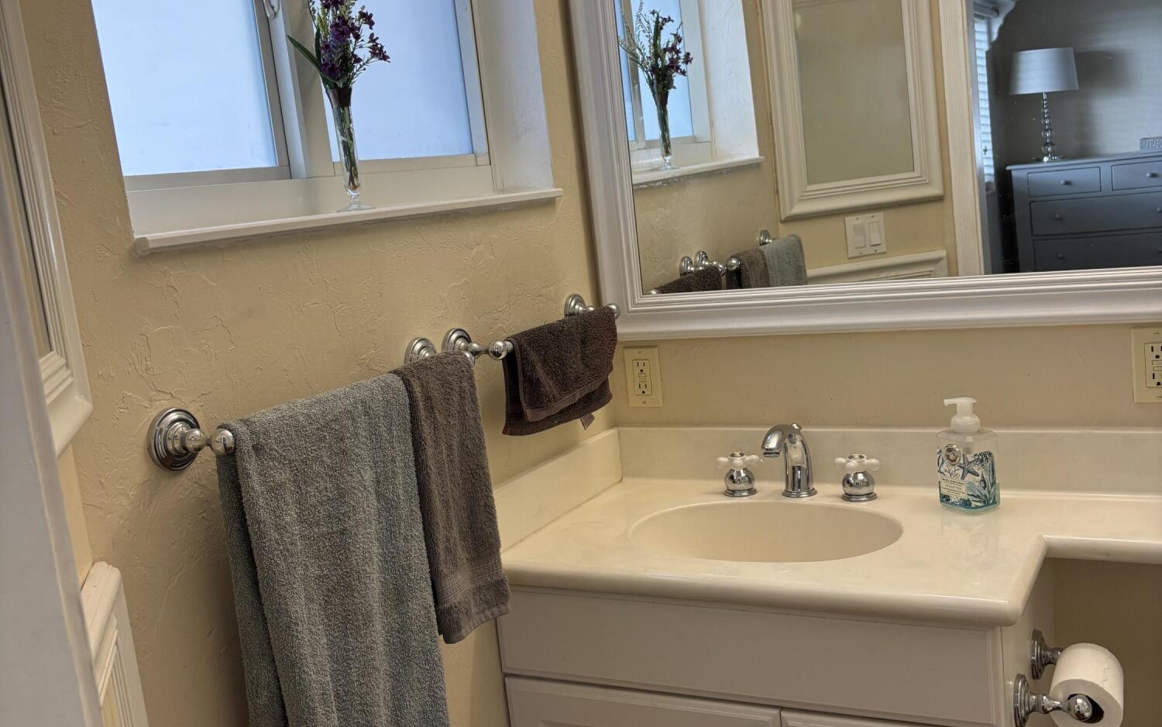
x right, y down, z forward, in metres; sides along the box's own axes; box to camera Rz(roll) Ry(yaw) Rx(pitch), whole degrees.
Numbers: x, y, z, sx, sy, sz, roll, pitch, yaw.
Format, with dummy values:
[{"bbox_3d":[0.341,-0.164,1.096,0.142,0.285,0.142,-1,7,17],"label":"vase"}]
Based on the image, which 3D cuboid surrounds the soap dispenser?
[{"bbox_3d":[0.599,0.139,1.815,0.077,0.171,0.067,-10,10,-20],"label":"soap dispenser"}]

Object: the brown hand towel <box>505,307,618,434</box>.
[{"bbox_3d":[-0.026,0.009,1.909,0.060,0.166,0.325,-1,11,29],"label":"brown hand towel"}]

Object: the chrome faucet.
[{"bbox_3d":[0.343,0.170,1.940,0.056,0.124,0.155,-1,11,29],"label":"chrome faucet"}]

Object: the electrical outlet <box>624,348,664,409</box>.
[{"bbox_3d":[0.114,0.026,2.161,0.070,0.114,0.010,-1,11,29],"label":"electrical outlet"}]

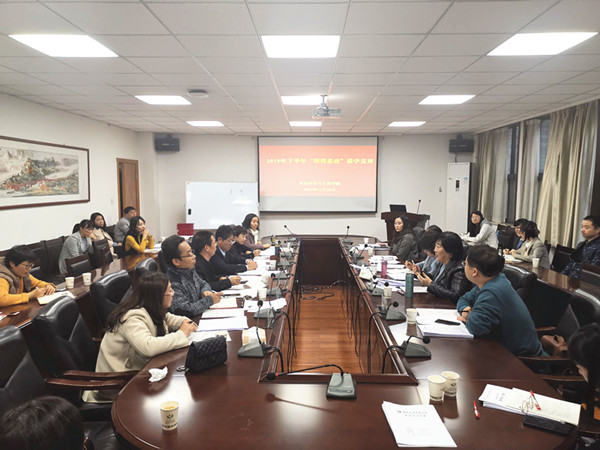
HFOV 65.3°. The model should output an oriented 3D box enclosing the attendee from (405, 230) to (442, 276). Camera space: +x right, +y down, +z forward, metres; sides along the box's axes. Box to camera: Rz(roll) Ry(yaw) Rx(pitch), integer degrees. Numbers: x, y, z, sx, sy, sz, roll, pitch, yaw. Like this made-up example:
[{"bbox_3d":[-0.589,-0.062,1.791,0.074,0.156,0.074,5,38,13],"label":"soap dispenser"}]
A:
[{"bbox_3d":[1.305,0.631,4.796,0.700,1.175,0.520,0,5,4],"label":"attendee"}]

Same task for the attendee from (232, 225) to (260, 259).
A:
[{"bbox_3d":[-0.755,0.551,5.709,0.700,1.165,0.520,0,5,-2],"label":"attendee"}]

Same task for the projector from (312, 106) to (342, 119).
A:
[{"bbox_3d":[0.328,-1.333,5.575,0.360,0.125,0.280,0,5,1],"label":"projector"}]

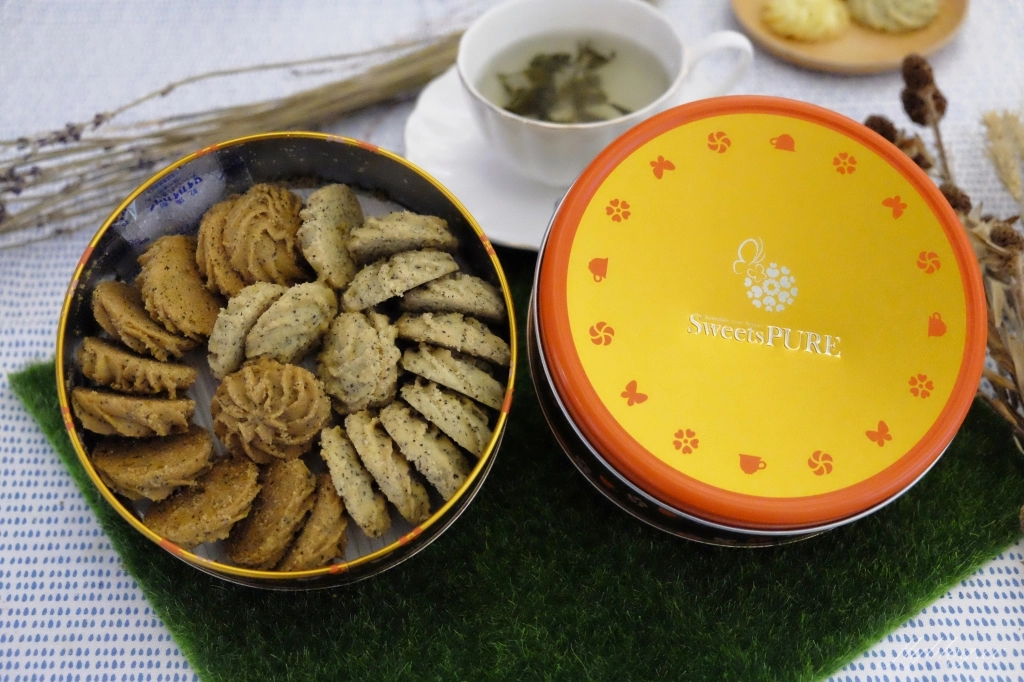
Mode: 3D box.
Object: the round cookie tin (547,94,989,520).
[{"bbox_3d":[0.088,-0.014,0.446,0.160,0.014,0.160,1,73,-3],"label":"round cookie tin"}]

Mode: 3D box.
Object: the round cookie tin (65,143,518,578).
[{"bbox_3d":[-0.089,0.008,0.529,0.184,0.054,0.184,0,75,-4],"label":"round cookie tin"}]

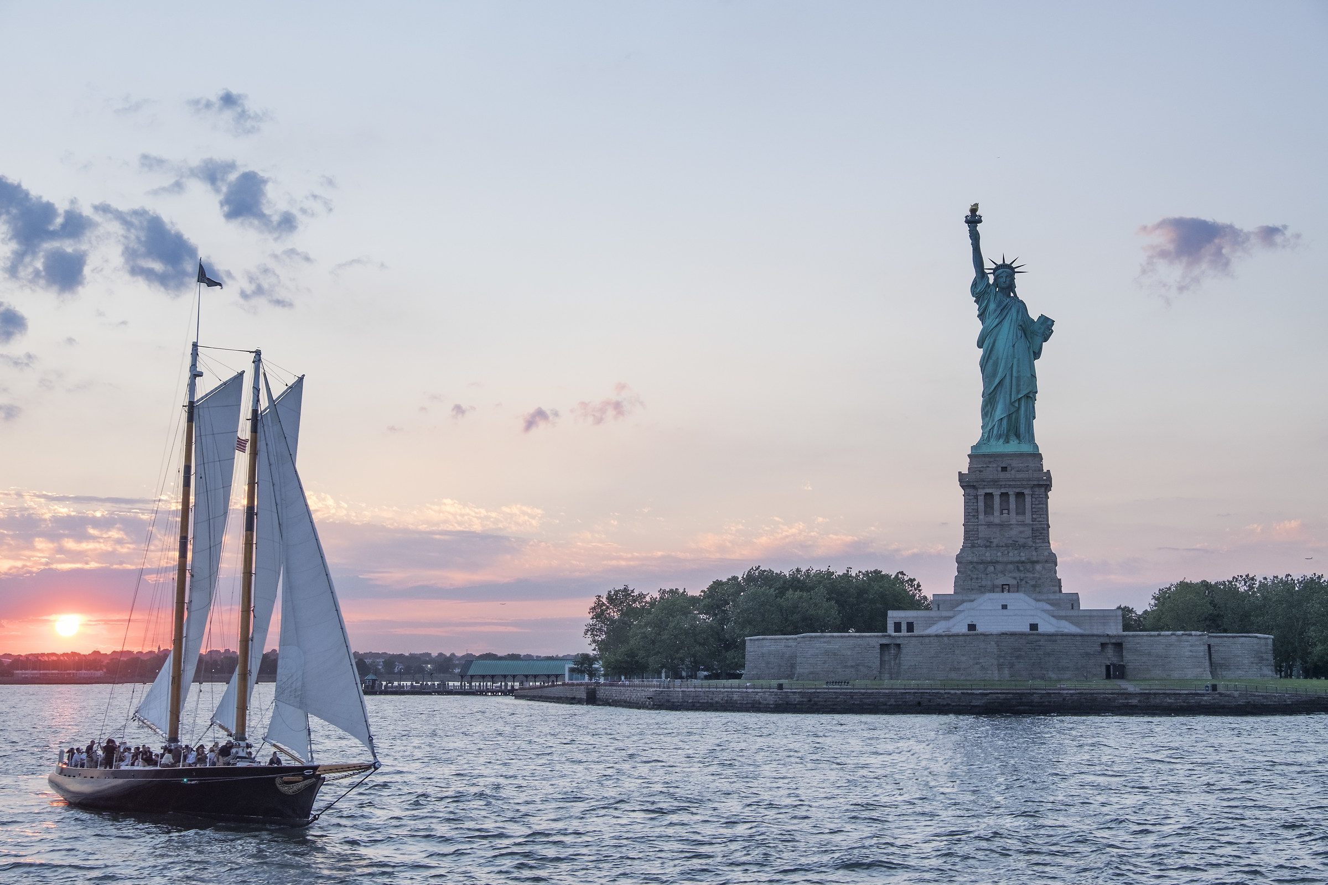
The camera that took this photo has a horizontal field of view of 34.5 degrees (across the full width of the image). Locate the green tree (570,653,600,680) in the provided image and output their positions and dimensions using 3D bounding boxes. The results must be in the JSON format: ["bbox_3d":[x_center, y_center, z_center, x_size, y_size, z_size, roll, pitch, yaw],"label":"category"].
[{"bbox_3d":[-16.030,45.650,435.000,6.100,5.600,5.800,0,-6,0],"label":"green tree"}]

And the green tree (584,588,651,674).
[{"bbox_3d":[-9.280,39.000,440.000,14.200,19.000,13.800,0,-6,0],"label":"green tree"}]

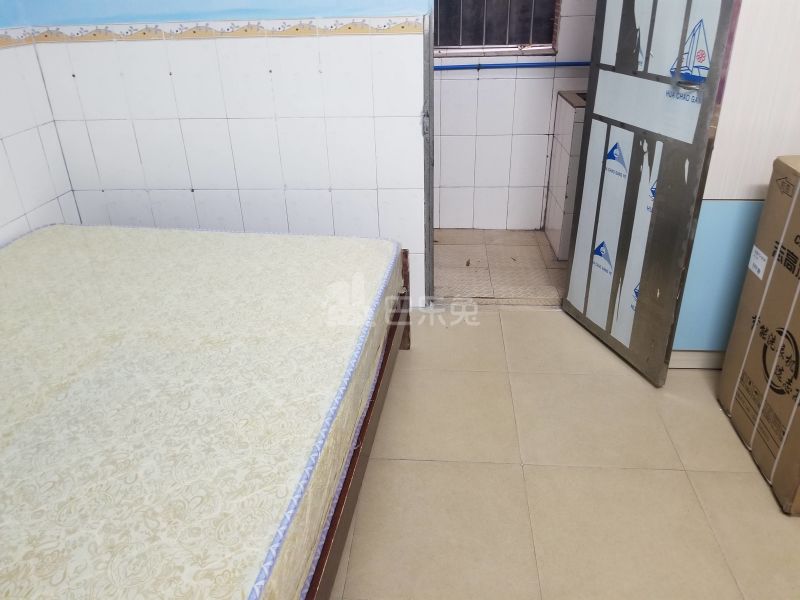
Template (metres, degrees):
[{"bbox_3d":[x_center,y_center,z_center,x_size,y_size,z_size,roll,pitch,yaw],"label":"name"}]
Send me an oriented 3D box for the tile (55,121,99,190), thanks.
[{"bbox_3d":[-1.368,-0.614,2.567,0.138,0.298,0.010,0,28,4],"label":"tile"}]

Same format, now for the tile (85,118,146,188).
[{"bbox_3d":[-1.207,-0.621,2.577,0.200,0.300,0.010,1,28,4],"label":"tile"}]

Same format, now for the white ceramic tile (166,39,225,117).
[{"bbox_3d":[-0.801,-0.867,2.375,0.200,0.293,0.010,1,29,4],"label":"white ceramic tile"}]

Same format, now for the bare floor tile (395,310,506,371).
[{"bbox_3d":[0.195,0.168,2.578,0.500,0.010,0.485,1,29,4],"label":"bare floor tile"}]

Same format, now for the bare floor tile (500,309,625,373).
[{"bbox_3d":[0.696,0.176,2.555,0.500,0.010,0.500,1,28,4],"label":"bare floor tile"}]

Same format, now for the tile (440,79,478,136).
[{"bbox_3d":[0.327,-1.055,3.305,0.201,0.299,0.010,0,28,4],"label":"tile"}]

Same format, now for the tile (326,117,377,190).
[{"bbox_3d":[-0.196,-0.598,2.464,0.200,0.295,0.010,1,28,4],"label":"tile"}]

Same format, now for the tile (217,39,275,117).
[{"bbox_3d":[-0.609,-0.875,2.388,0.200,0.300,0.010,1,28,4],"label":"tile"}]

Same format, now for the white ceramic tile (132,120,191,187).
[{"bbox_3d":[-0.999,-0.612,2.548,0.200,0.300,0.010,0,28,3],"label":"white ceramic tile"}]

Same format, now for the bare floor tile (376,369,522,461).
[{"bbox_3d":[0.156,0.403,2.131,0.495,0.010,0.495,1,29,4],"label":"bare floor tile"}]

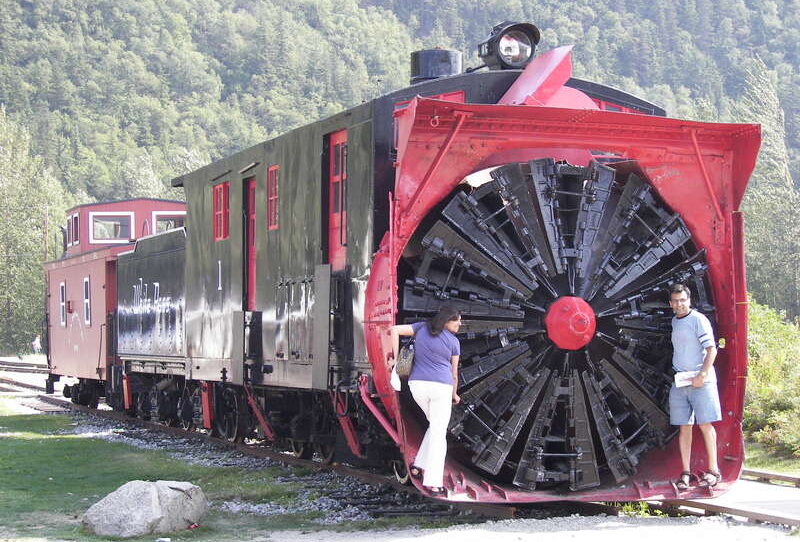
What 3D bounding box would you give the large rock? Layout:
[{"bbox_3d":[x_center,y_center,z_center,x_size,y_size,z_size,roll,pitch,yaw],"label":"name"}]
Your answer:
[{"bbox_3d":[-2.110,1.961,18.130,1.030,0.450,0.750,0,-2,-7],"label":"large rock"}]

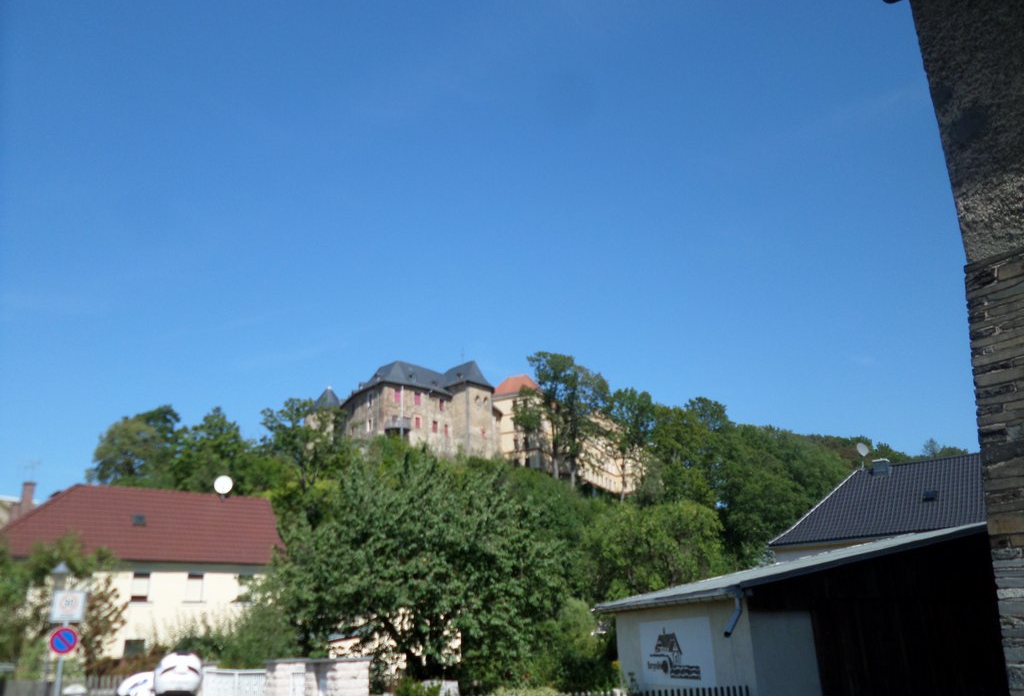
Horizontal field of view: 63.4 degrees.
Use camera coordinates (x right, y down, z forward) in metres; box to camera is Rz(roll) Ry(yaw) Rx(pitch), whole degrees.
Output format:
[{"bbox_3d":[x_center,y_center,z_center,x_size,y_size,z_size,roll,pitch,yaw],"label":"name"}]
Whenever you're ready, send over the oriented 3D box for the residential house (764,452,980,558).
[{"bbox_3d":[18.923,9.118,36.372,12.500,8.400,8.000,-15,-22,34],"label":"residential house"}]

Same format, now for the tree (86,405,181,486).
[{"bbox_3d":[-45.700,12.746,100.037,11.353,12.211,10.500,6,-20,-24],"label":"tree"}]

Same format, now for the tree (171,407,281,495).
[{"bbox_3d":[-31.134,12.212,90.040,11.958,12.058,10.500,4,-19,-18],"label":"tree"}]

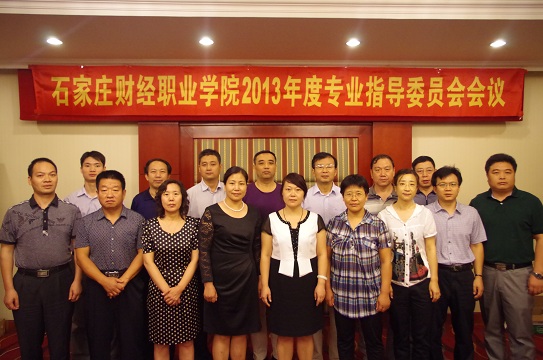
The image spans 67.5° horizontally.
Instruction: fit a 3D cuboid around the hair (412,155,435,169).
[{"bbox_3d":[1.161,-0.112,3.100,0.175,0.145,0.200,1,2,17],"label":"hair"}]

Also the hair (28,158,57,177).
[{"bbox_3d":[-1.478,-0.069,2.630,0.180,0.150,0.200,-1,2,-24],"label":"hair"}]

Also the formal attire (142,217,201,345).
[{"bbox_3d":[-0.656,0.643,2.680,0.380,0.800,0.250,0,2,-11],"label":"formal attire"}]

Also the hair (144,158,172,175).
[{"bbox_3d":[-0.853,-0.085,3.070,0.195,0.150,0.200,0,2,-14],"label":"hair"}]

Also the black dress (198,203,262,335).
[{"bbox_3d":[-0.270,0.567,2.680,0.410,0.830,0.260,0,2,-11],"label":"black dress"}]

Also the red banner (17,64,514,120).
[{"bbox_3d":[0.092,-0.901,4.150,5.020,0.510,0.050,0,2,-2],"label":"red banner"}]

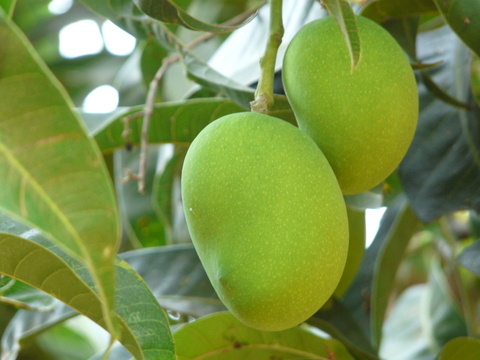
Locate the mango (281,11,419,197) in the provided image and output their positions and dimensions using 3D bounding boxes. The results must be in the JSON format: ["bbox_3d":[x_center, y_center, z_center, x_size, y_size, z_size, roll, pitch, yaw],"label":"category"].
[{"bbox_3d":[0.058,-0.041,2.350,0.068,0.096,0.066,-13,-7,0],"label":"mango"}]

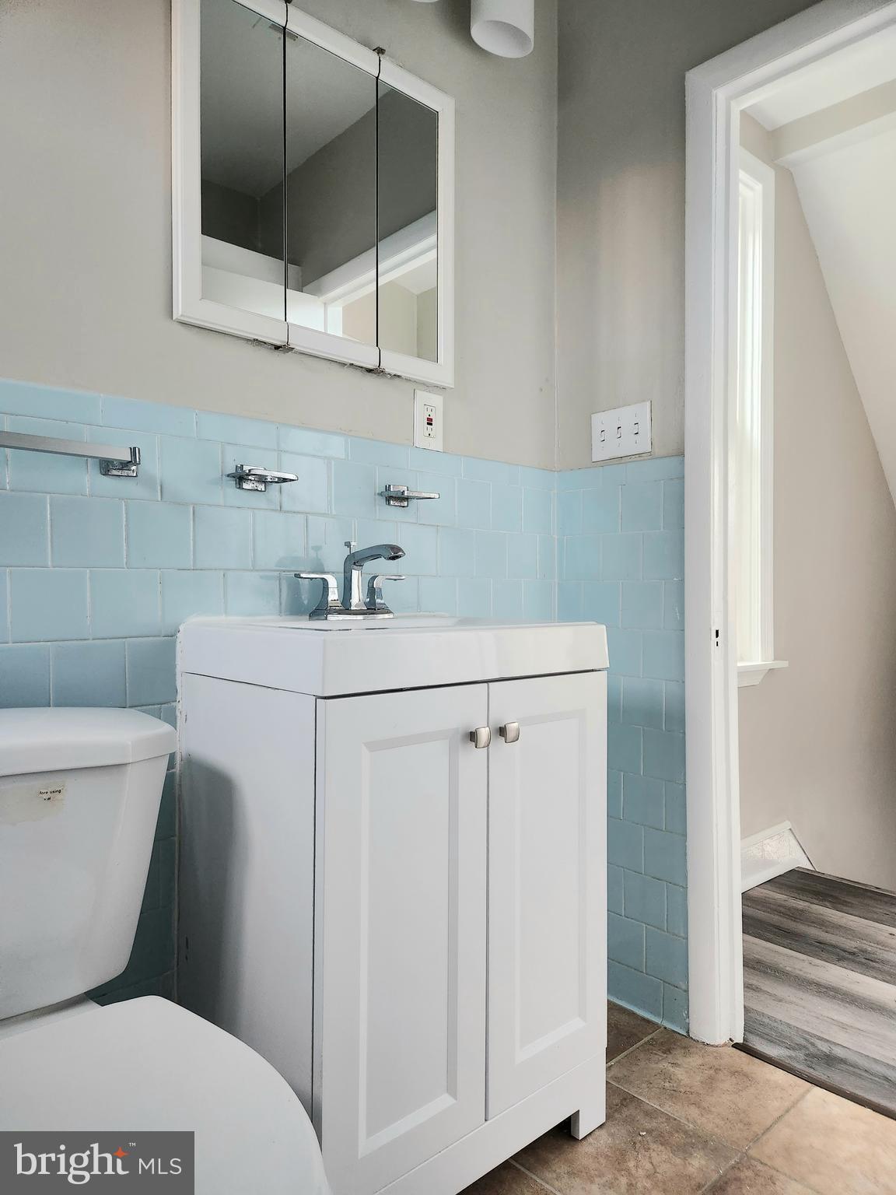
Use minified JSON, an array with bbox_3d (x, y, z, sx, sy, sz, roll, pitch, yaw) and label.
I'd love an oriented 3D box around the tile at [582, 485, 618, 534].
[{"bbox_3d":[0.361,-0.203,1.860,0.010,0.107,0.105,0,-1,-43],"label":"tile"}]

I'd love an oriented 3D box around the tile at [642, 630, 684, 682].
[{"bbox_3d":[0.474,0.125,1.728,0.009,0.108,0.108,0,0,-42],"label":"tile"}]

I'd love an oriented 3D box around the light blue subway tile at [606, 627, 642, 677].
[{"bbox_3d":[0.402,0.126,1.818,0.009,0.108,0.108,0,0,-43],"label":"light blue subway tile"}]

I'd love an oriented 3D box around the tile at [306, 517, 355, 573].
[{"bbox_3d":[-0.226,-0.099,1.519,0.108,0.108,0.010,0,0,-43],"label":"tile"}]

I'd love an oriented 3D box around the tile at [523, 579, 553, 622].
[{"bbox_3d":[0.217,0.016,1.919,0.108,0.108,0.010,0,-1,-43],"label":"tile"}]

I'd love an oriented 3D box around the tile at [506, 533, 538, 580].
[{"bbox_3d":[0.176,-0.097,1.875,0.104,0.105,0.010,0,-1,-43],"label":"tile"}]

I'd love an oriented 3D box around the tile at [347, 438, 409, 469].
[{"bbox_3d":[-0.139,-0.285,1.579,0.152,0.045,0.009,0,0,-43],"label":"tile"}]

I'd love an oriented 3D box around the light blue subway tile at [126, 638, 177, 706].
[{"bbox_3d":[-0.463,0.118,1.279,0.108,0.108,0.009,0,0,-43],"label":"light blue subway tile"}]

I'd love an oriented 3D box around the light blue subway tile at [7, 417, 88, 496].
[{"bbox_3d":[-0.586,-0.204,1.162,0.108,0.108,0.010,0,-1,-43],"label":"light blue subway tile"}]

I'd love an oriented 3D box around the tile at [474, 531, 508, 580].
[{"bbox_3d":[0.097,-0.099,1.825,0.108,0.108,0.010,0,0,-43],"label":"tile"}]

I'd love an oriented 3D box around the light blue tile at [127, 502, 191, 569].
[{"bbox_3d":[-0.469,-0.099,1.290,0.108,0.108,0.010,0,0,-43],"label":"light blue tile"}]

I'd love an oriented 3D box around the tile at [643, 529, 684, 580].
[{"bbox_3d":[0.475,-0.096,1.746,0.010,0.108,0.102,0,-1,-43],"label":"tile"}]

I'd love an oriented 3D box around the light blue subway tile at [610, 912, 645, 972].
[{"bbox_3d":[0.405,0.783,1.814,0.009,0.108,0.108,0,0,-43],"label":"light blue subway tile"}]

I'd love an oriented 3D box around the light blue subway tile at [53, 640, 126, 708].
[{"bbox_3d":[-0.548,0.120,1.212,0.108,0.108,0.010,0,0,-43],"label":"light blue subway tile"}]

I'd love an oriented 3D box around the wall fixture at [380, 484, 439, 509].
[{"bbox_3d":[-0.078,-0.206,1.578,0.093,0.041,0.085,0,-1,-43],"label":"wall fixture"}]

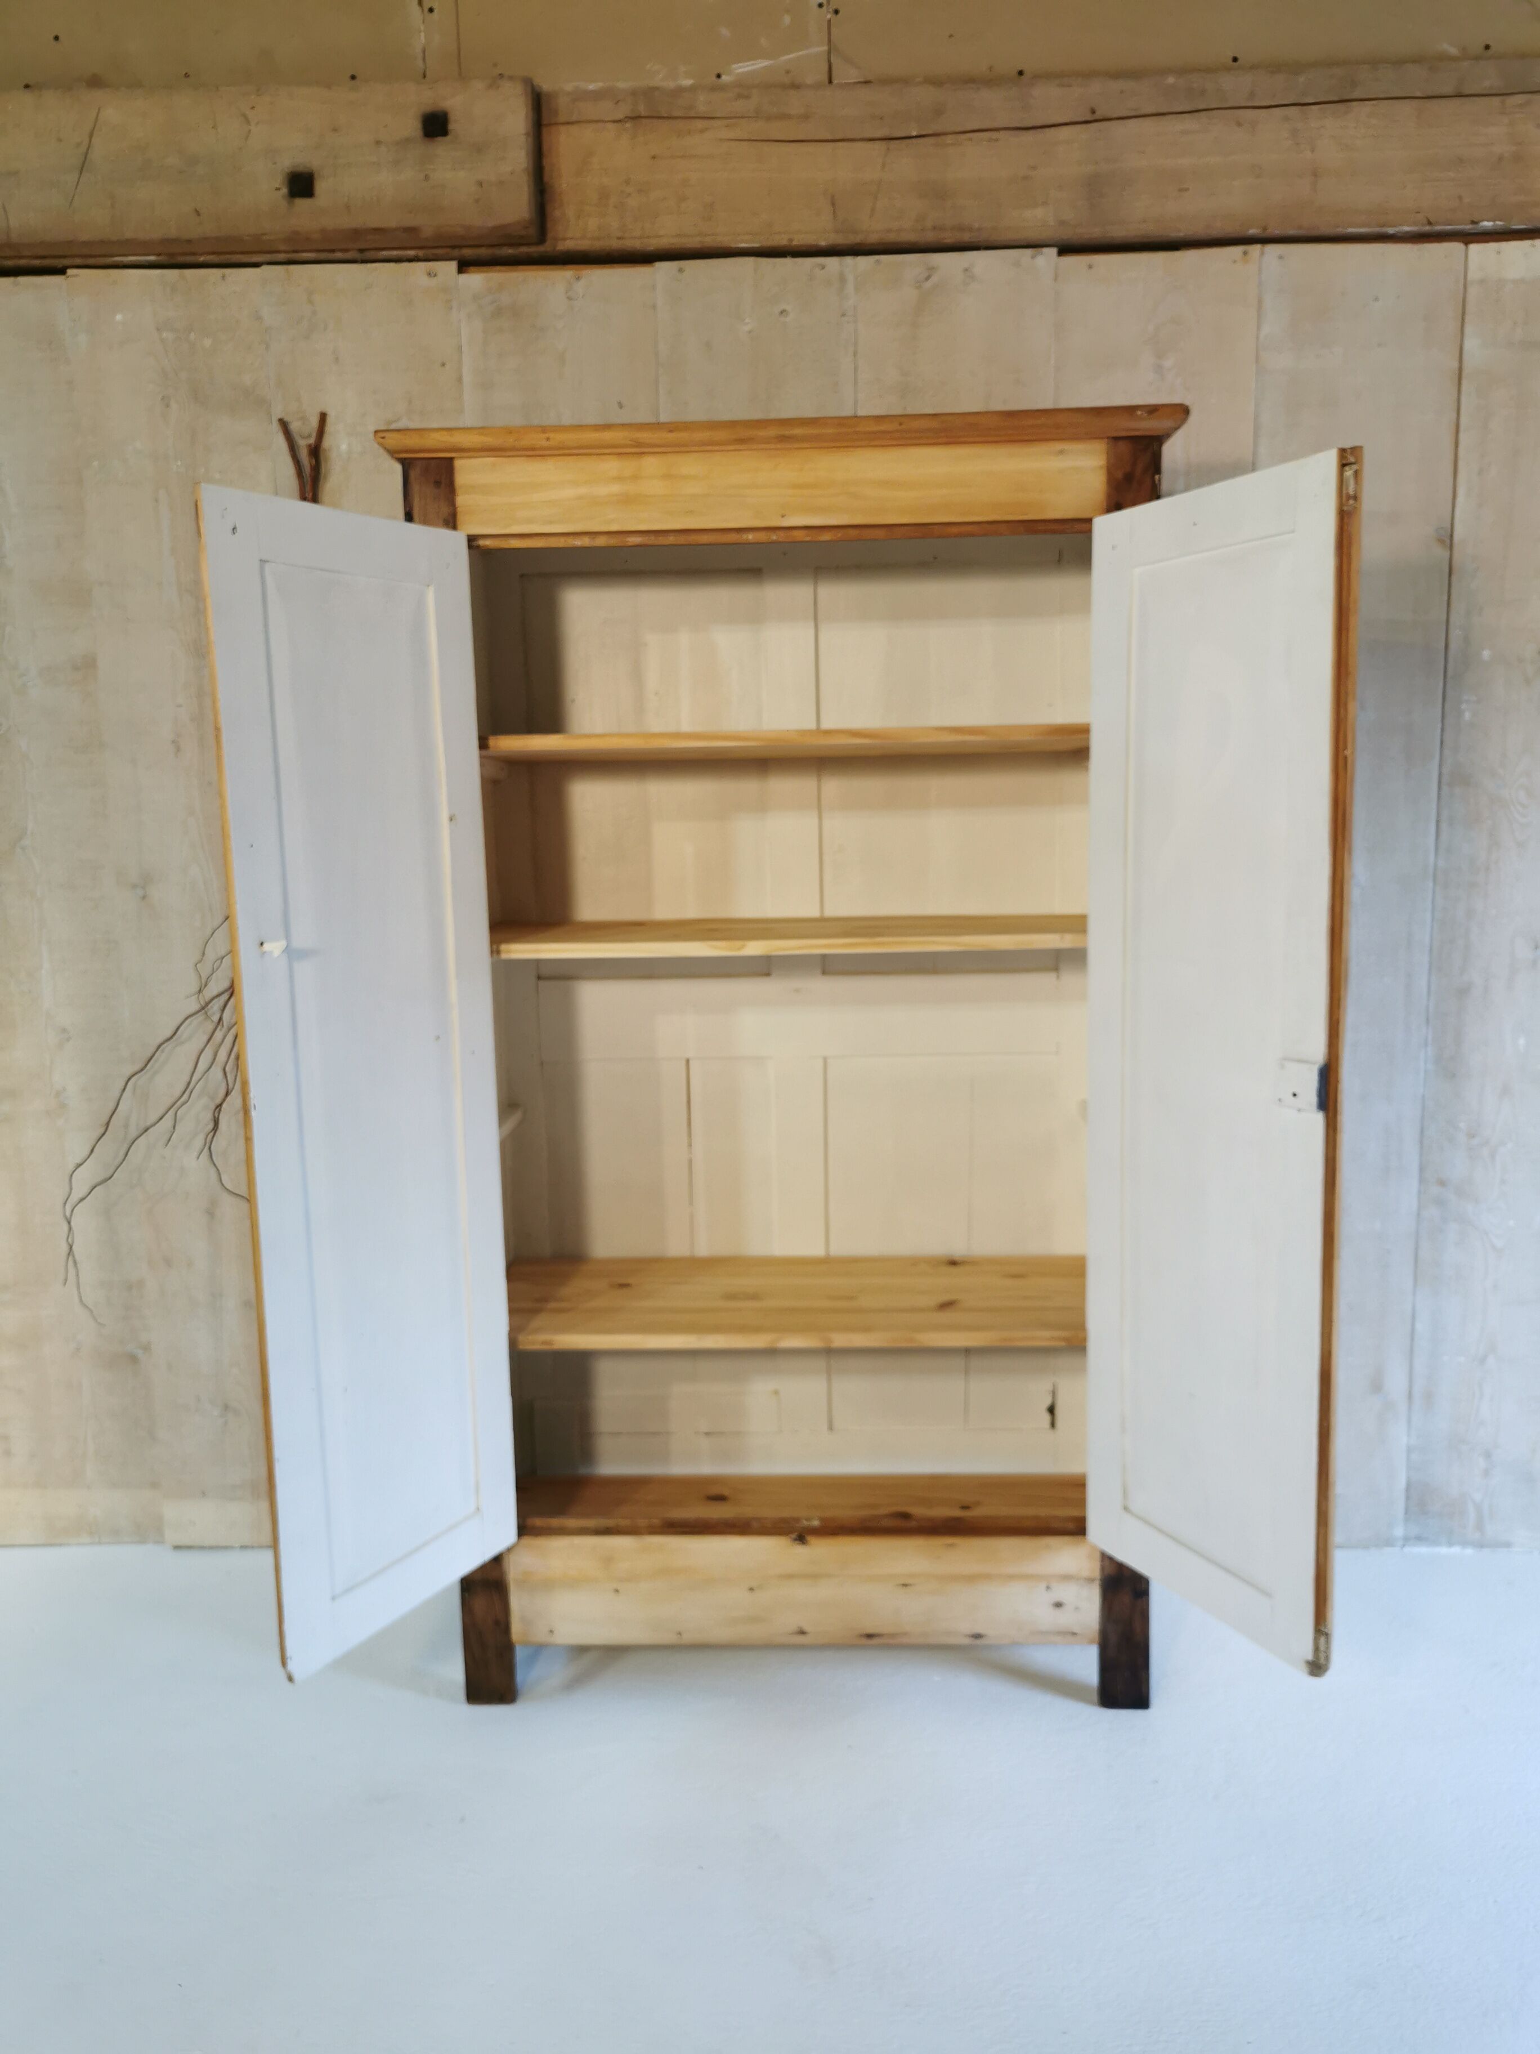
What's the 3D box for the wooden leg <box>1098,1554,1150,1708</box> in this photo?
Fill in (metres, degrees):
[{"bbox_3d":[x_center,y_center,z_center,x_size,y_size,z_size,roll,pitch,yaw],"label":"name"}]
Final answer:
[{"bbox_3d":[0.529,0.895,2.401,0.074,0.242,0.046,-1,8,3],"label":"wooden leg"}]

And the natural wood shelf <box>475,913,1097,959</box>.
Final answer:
[{"bbox_3d":[0.038,-0.141,2.485,0.979,0.020,0.407,-1,8,3],"label":"natural wood shelf"}]

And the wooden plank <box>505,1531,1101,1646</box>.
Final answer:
[{"bbox_3d":[0.050,0.841,2.407,0.886,0.173,0.027,-1,8,3],"label":"wooden plank"}]

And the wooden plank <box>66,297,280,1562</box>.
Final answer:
[{"bbox_3d":[-0.990,-0.150,2.848,0.332,2.261,0.029,-1,8,3],"label":"wooden plank"}]

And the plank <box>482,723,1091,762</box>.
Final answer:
[{"bbox_3d":[0.031,-0.430,2.445,0.979,0.020,0.407,-1,8,3],"label":"plank"}]

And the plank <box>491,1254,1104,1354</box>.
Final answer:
[{"bbox_3d":[0.051,0.436,2.564,0.979,0.020,0.407,-1,8,3],"label":"plank"}]

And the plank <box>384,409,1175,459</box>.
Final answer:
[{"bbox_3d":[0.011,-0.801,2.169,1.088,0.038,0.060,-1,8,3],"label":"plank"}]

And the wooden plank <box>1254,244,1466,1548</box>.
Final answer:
[{"bbox_3d":[0.975,-0.161,2.748,0.317,2.220,0.029,-1,8,3],"label":"wooden plank"}]

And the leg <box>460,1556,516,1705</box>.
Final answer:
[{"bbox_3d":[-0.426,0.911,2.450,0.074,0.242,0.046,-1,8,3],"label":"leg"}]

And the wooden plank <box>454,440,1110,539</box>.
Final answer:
[{"bbox_3d":[0.013,-0.734,2.191,0.886,0.106,0.027,-1,8,3],"label":"wooden plank"}]

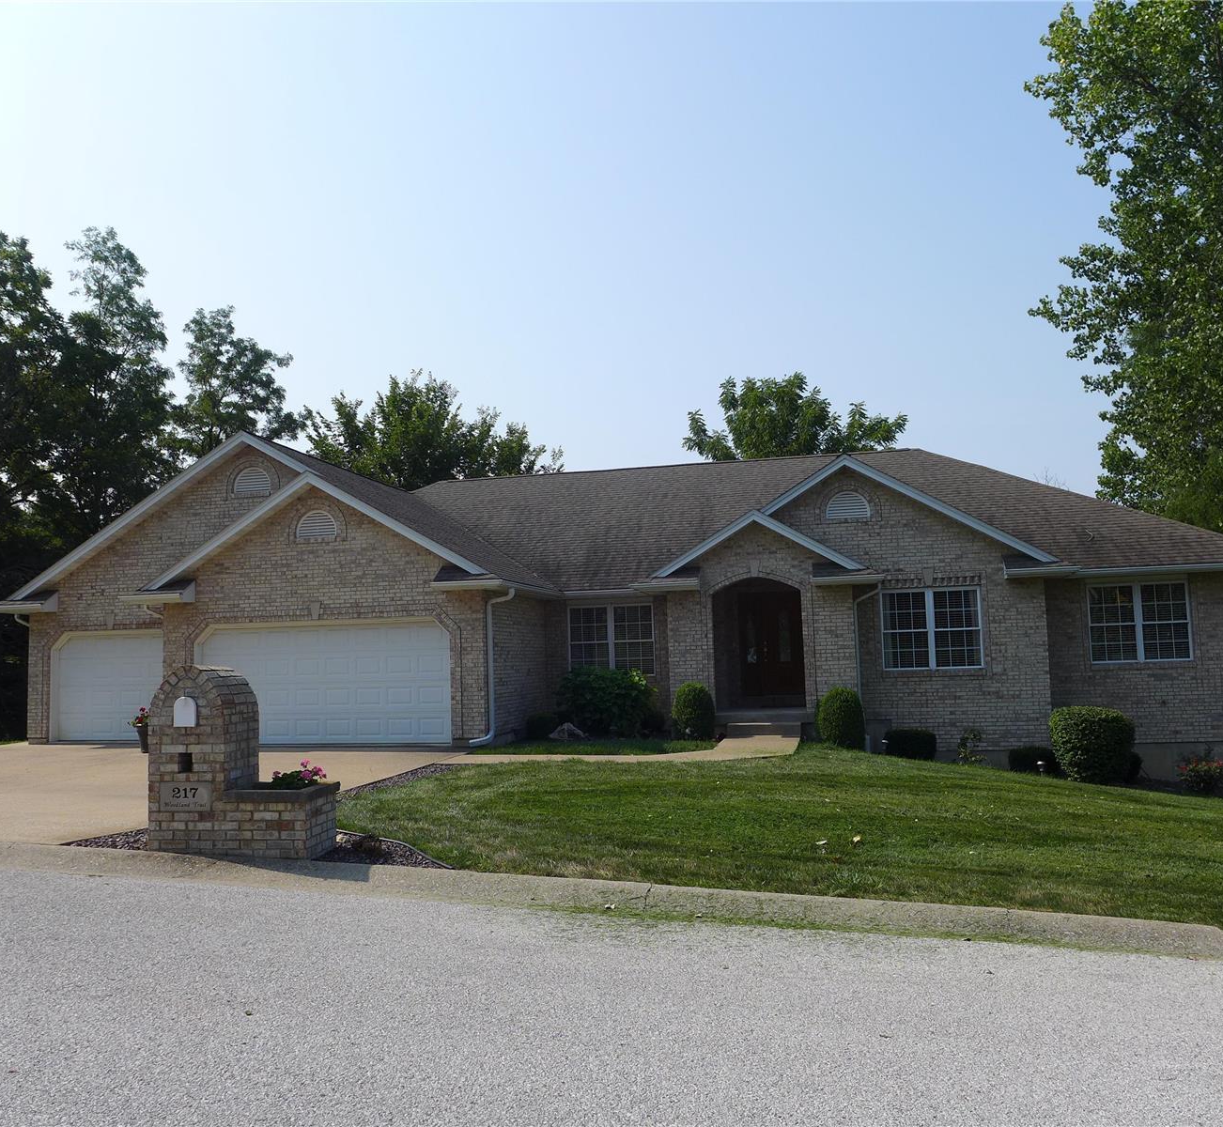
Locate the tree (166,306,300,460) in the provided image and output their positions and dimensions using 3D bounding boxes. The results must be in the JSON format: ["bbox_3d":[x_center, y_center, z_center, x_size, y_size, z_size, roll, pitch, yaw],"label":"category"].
[{"bbox_3d":[-14.173,-1.908,38.735,5.800,15.800,5.800,-3,-5,13],"label":"tree"}]

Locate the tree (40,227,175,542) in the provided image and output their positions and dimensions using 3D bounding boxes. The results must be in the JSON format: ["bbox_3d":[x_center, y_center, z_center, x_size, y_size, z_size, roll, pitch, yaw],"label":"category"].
[{"bbox_3d":[-17.187,-3.125,35.442,5.700,17.200,5.700,-3,-5,13],"label":"tree"}]

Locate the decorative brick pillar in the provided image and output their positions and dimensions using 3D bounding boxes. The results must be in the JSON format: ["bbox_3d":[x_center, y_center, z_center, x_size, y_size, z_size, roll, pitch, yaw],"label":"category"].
[{"bbox_3d":[-2.758,1.458,7.847,1.260,1.390,0.560,-2,-5,8],"label":"decorative brick pillar"}]

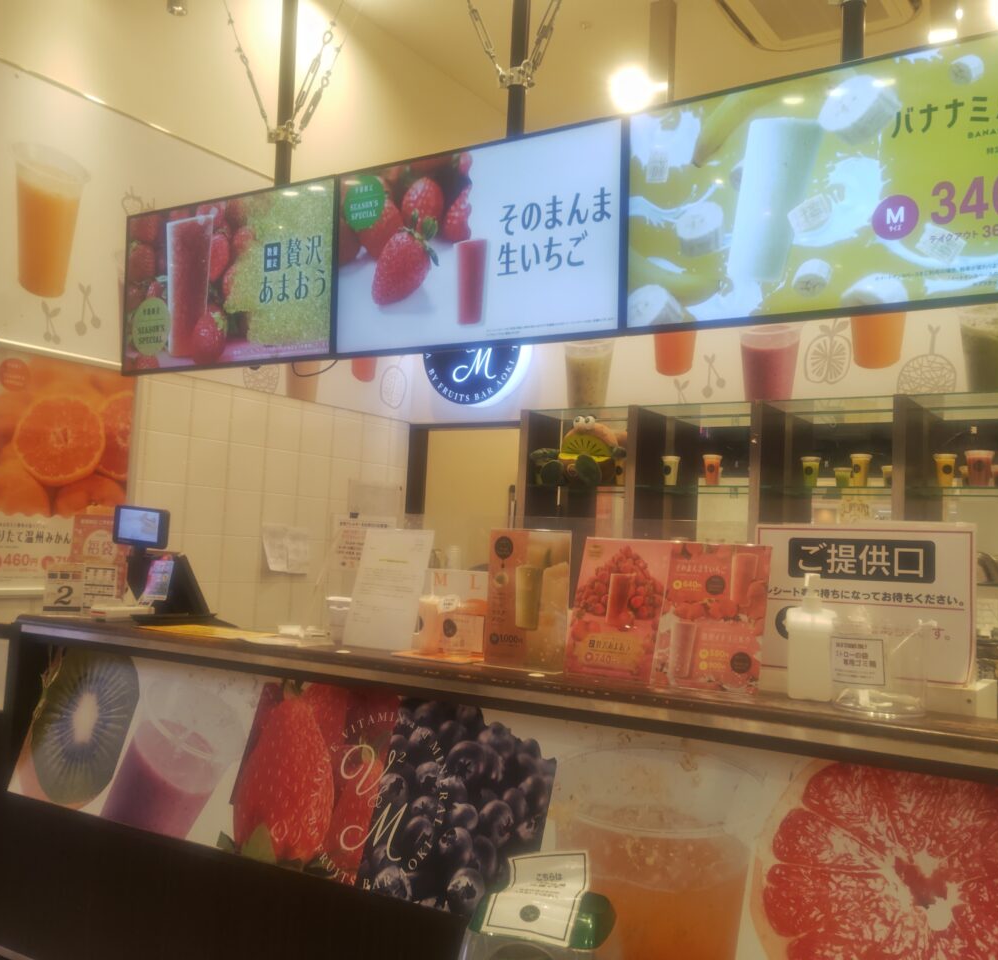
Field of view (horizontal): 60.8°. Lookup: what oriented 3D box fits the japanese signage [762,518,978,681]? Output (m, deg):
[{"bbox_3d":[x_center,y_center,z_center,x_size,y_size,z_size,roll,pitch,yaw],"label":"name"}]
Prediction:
[{"bbox_3d":[0.816,0.274,1.920,0.443,0.346,0.025,0,-5,28],"label":"japanese signage"}]

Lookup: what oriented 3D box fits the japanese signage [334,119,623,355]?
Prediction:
[{"bbox_3d":[-0.083,-0.701,2.593,1.005,0.620,0.060,0,-5,28],"label":"japanese signage"}]

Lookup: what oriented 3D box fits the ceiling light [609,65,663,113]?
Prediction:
[{"bbox_3d":[0.610,-1.749,3.800,0.220,0.210,0.200,2,-4,8],"label":"ceiling light"}]

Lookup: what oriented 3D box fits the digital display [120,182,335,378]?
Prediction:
[{"bbox_3d":[-0.980,-0.709,3.077,1.033,0.626,0.060,0,-5,28],"label":"digital display"}]

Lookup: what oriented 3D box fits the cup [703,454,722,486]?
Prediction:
[{"bbox_3d":[0.939,-0.044,3.738,0.084,0.134,0.084,0,-5,28],"label":"cup"}]

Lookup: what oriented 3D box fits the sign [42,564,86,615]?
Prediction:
[{"bbox_3d":[-1.523,0.383,2.992,0.138,0.180,0.040,4,-4,-17],"label":"sign"}]

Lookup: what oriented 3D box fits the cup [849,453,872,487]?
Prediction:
[{"bbox_3d":[1.469,-0.039,3.451,0.081,0.135,0.081,0,-5,28],"label":"cup"}]

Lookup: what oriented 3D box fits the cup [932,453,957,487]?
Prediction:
[{"bbox_3d":[1.736,-0.037,3.308,0.080,0.128,0.080,0,-5,28],"label":"cup"}]

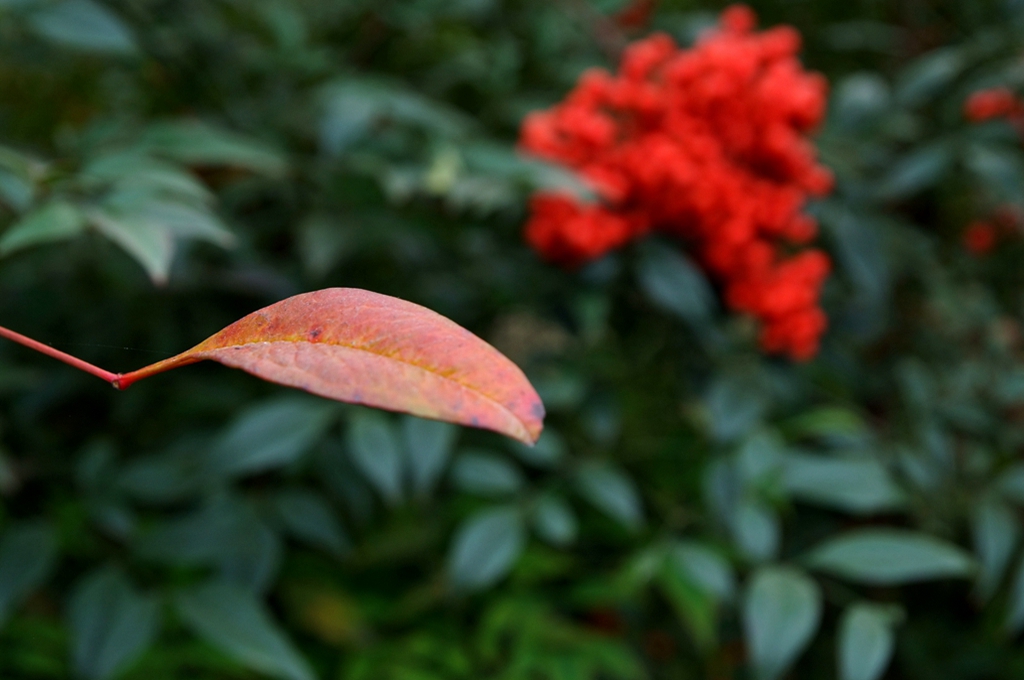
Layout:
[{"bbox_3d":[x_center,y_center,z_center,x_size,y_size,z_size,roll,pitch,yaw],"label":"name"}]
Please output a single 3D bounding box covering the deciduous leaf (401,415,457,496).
[{"bbox_3d":[-0.028,0.035,0.455,0.017,0.038,0.006,2,-19,1],"label":"deciduous leaf"}]

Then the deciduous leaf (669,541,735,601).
[{"bbox_3d":[0.062,0.076,0.450,0.029,0.006,0.016,41,59,20],"label":"deciduous leaf"}]

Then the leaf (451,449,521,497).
[{"bbox_3d":[-0.009,0.045,0.460,0.026,0.006,0.016,14,50,23],"label":"leaf"}]

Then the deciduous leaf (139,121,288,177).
[{"bbox_3d":[-0.100,-0.064,0.455,0.050,0.008,0.017,12,42,8],"label":"deciduous leaf"}]

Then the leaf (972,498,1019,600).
[{"bbox_3d":[0.161,0.070,0.455,0.014,0.036,0.006,9,-19,10],"label":"leaf"}]

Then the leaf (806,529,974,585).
[{"bbox_3d":[0.122,0.070,0.440,0.053,0.007,0.018,3,53,7],"label":"leaf"}]

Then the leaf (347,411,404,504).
[{"bbox_3d":[-0.045,0.037,0.455,0.017,0.038,0.006,-16,-19,-1],"label":"leaf"}]

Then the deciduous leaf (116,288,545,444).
[{"bbox_3d":[-0.039,0.006,0.290,0.090,0.013,0.028,8,45,0],"label":"deciduous leaf"}]

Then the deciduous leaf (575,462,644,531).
[{"bbox_3d":[0.039,0.063,0.550,0.020,0.008,0.042,-32,63,-27],"label":"deciduous leaf"}]

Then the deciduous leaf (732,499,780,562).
[{"bbox_3d":[0.095,0.074,0.530,0.020,0.007,0.031,-15,53,-9],"label":"deciduous leaf"}]

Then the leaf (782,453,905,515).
[{"bbox_3d":[0.126,0.055,0.520,0.048,0.008,0.023,14,47,12],"label":"leaf"}]

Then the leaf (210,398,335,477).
[{"bbox_3d":[-0.098,0.040,0.560,0.056,0.009,0.024,-30,51,-12],"label":"leaf"}]

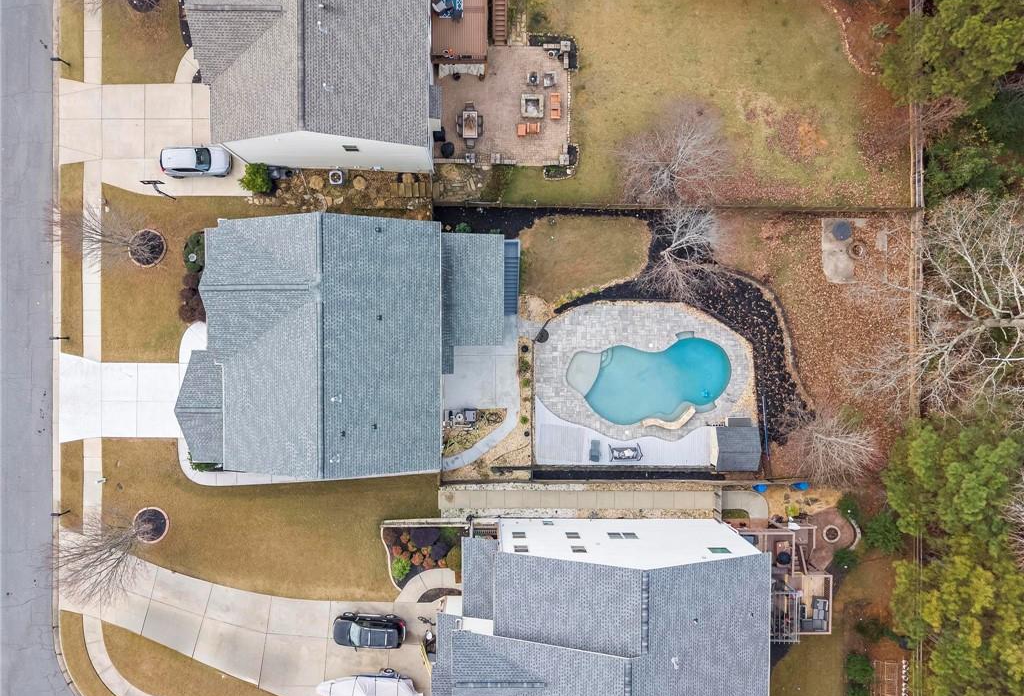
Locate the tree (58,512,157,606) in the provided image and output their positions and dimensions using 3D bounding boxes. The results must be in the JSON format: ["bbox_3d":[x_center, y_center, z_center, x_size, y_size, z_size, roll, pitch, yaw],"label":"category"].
[{"bbox_3d":[-24.004,11.884,43.700,5.300,7.400,5.300,0,91,-1],"label":"tree"}]

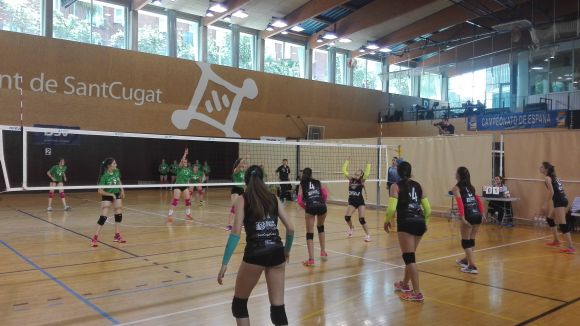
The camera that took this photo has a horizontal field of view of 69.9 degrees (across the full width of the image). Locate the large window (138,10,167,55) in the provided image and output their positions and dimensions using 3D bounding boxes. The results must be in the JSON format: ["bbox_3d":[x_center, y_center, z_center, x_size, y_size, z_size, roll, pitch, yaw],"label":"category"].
[{"bbox_3d":[-7.256,-6.875,22.081,1.560,2.130,0.150,1,0,-37],"label":"large window"}]

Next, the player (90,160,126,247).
[{"bbox_3d":[-3.541,0.761,8.100,0.620,1.690,0.480,0,0,-45],"label":"player"}]

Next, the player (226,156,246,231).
[{"bbox_3d":[-1.204,0.759,10.000,0.580,1.700,0.500,0,0,-36],"label":"player"}]

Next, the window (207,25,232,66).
[{"bbox_3d":[-4.083,-6.802,24.388,1.590,2.180,0.150,1,0,-37],"label":"window"}]

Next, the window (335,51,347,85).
[{"bbox_3d":[3.840,-7.048,31.219,1.234,2.288,0.150,0,0,-37],"label":"window"}]

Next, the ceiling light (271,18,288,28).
[{"bbox_3d":[-0.607,-8.467,25.200,0.750,0.350,0.750,0,0,-37],"label":"ceiling light"}]

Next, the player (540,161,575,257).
[{"bbox_3d":[5.499,0.883,8.512,0.680,1.700,0.500,1,0,40],"label":"player"}]

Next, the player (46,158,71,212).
[{"bbox_3d":[-7.315,0.701,13.165,0.660,1.580,0.520,1,0,-34],"label":"player"}]

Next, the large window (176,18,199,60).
[{"bbox_3d":[-5.713,-6.846,23.203,1.280,2.160,0.150,1,0,-37],"label":"large window"}]

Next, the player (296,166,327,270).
[{"bbox_3d":[0.391,0.860,6.993,0.520,1.600,0.550,1,0,-8],"label":"player"}]

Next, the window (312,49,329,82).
[{"bbox_3d":[2.233,-7.032,30.030,1.571,2.273,0.150,0,0,-37],"label":"window"}]

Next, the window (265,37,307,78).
[{"bbox_3d":[-0.255,-7.060,28.189,3.435,2.217,0.150,0,0,-37],"label":"window"}]

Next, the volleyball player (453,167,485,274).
[{"bbox_3d":[2.794,0.892,6.500,0.500,1.620,0.500,0,0,-25],"label":"volleyball player"}]

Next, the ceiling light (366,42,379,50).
[{"bbox_3d":[5.734,-8.056,28.786,0.650,0.380,0.650,1,0,-37],"label":"ceiling light"}]

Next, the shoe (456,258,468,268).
[{"bbox_3d":[2.874,1.646,6.916,0.105,0.110,0.270,1,0,-22],"label":"shoe"}]

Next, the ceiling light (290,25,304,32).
[{"bbox_3d":[0.487,-8.402,25.900,0.700,0.300,0.700,0,0,-37],"label":"ceiling light"}]

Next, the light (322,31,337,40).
[{"bbox_3d":[2.617,-8.383,27.300,0.700,0.350,0.700,0,0,-37],"label":"light"}]

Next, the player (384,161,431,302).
[{"bbox_3d":[1.546,0.840,5.413,0.540,1.700,0.480,1,0,-12],"label":"player"}]

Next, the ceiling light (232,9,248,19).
[{"bbox_3d":[-2.701,-8.141,22.656,0.650,0.380,0.650,1,0,-37],"label":"ceiling light"}]

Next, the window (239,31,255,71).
[{"bbox_3d":[-2.724,-7.054,26.362,1.174,2.265,0.150,0,0,-37],"label":"window"}]

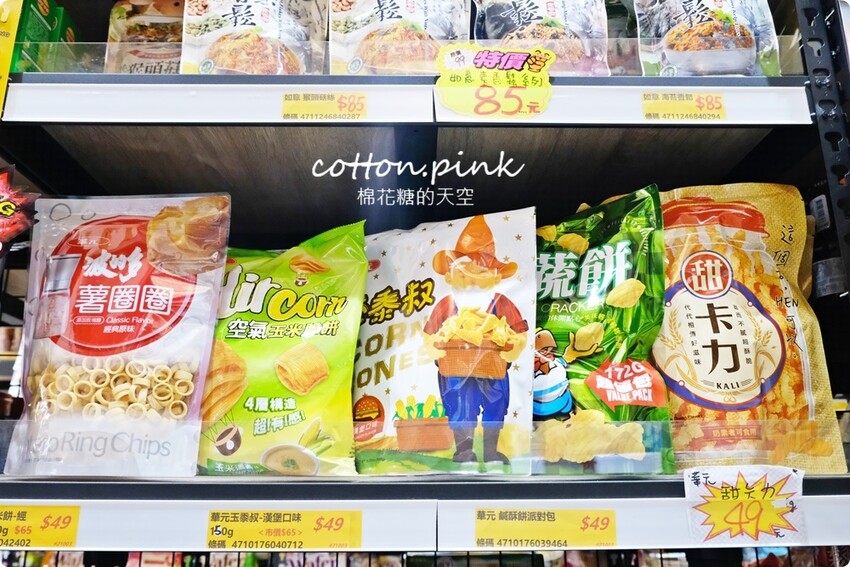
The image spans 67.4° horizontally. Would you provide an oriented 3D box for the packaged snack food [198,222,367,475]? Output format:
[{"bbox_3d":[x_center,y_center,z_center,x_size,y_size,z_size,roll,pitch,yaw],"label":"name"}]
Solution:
[{"bbox_3d":[-0.149,0.063,0.669,0.179,0.264,0.065,-2,-18,7],"label":"packaged snack food"}]

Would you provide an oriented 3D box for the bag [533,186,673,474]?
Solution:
[{"bbox_3d":[0.161,0.046,0.688,0.197,0.306,0.075,-2,-18,7],"label":"bag"}]

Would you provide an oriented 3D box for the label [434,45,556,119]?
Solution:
[{"bbox_3d":[0.075,-0.215,0.676,0.125,0.097,0.003,0,-19,-1],"label":"label"}]

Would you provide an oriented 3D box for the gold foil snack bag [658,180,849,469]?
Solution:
[{"bbox_3d":[0.323,0.040,0.691,0.210,0.318,0.075,-1,-18,3],"label":"gold foil snack bag"}]

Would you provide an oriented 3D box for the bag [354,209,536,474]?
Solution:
[{"bbox_3d":[0.008,0.054,0.678,0.216,0.286,0.070,-2,-18,7],"label":"bag"}]

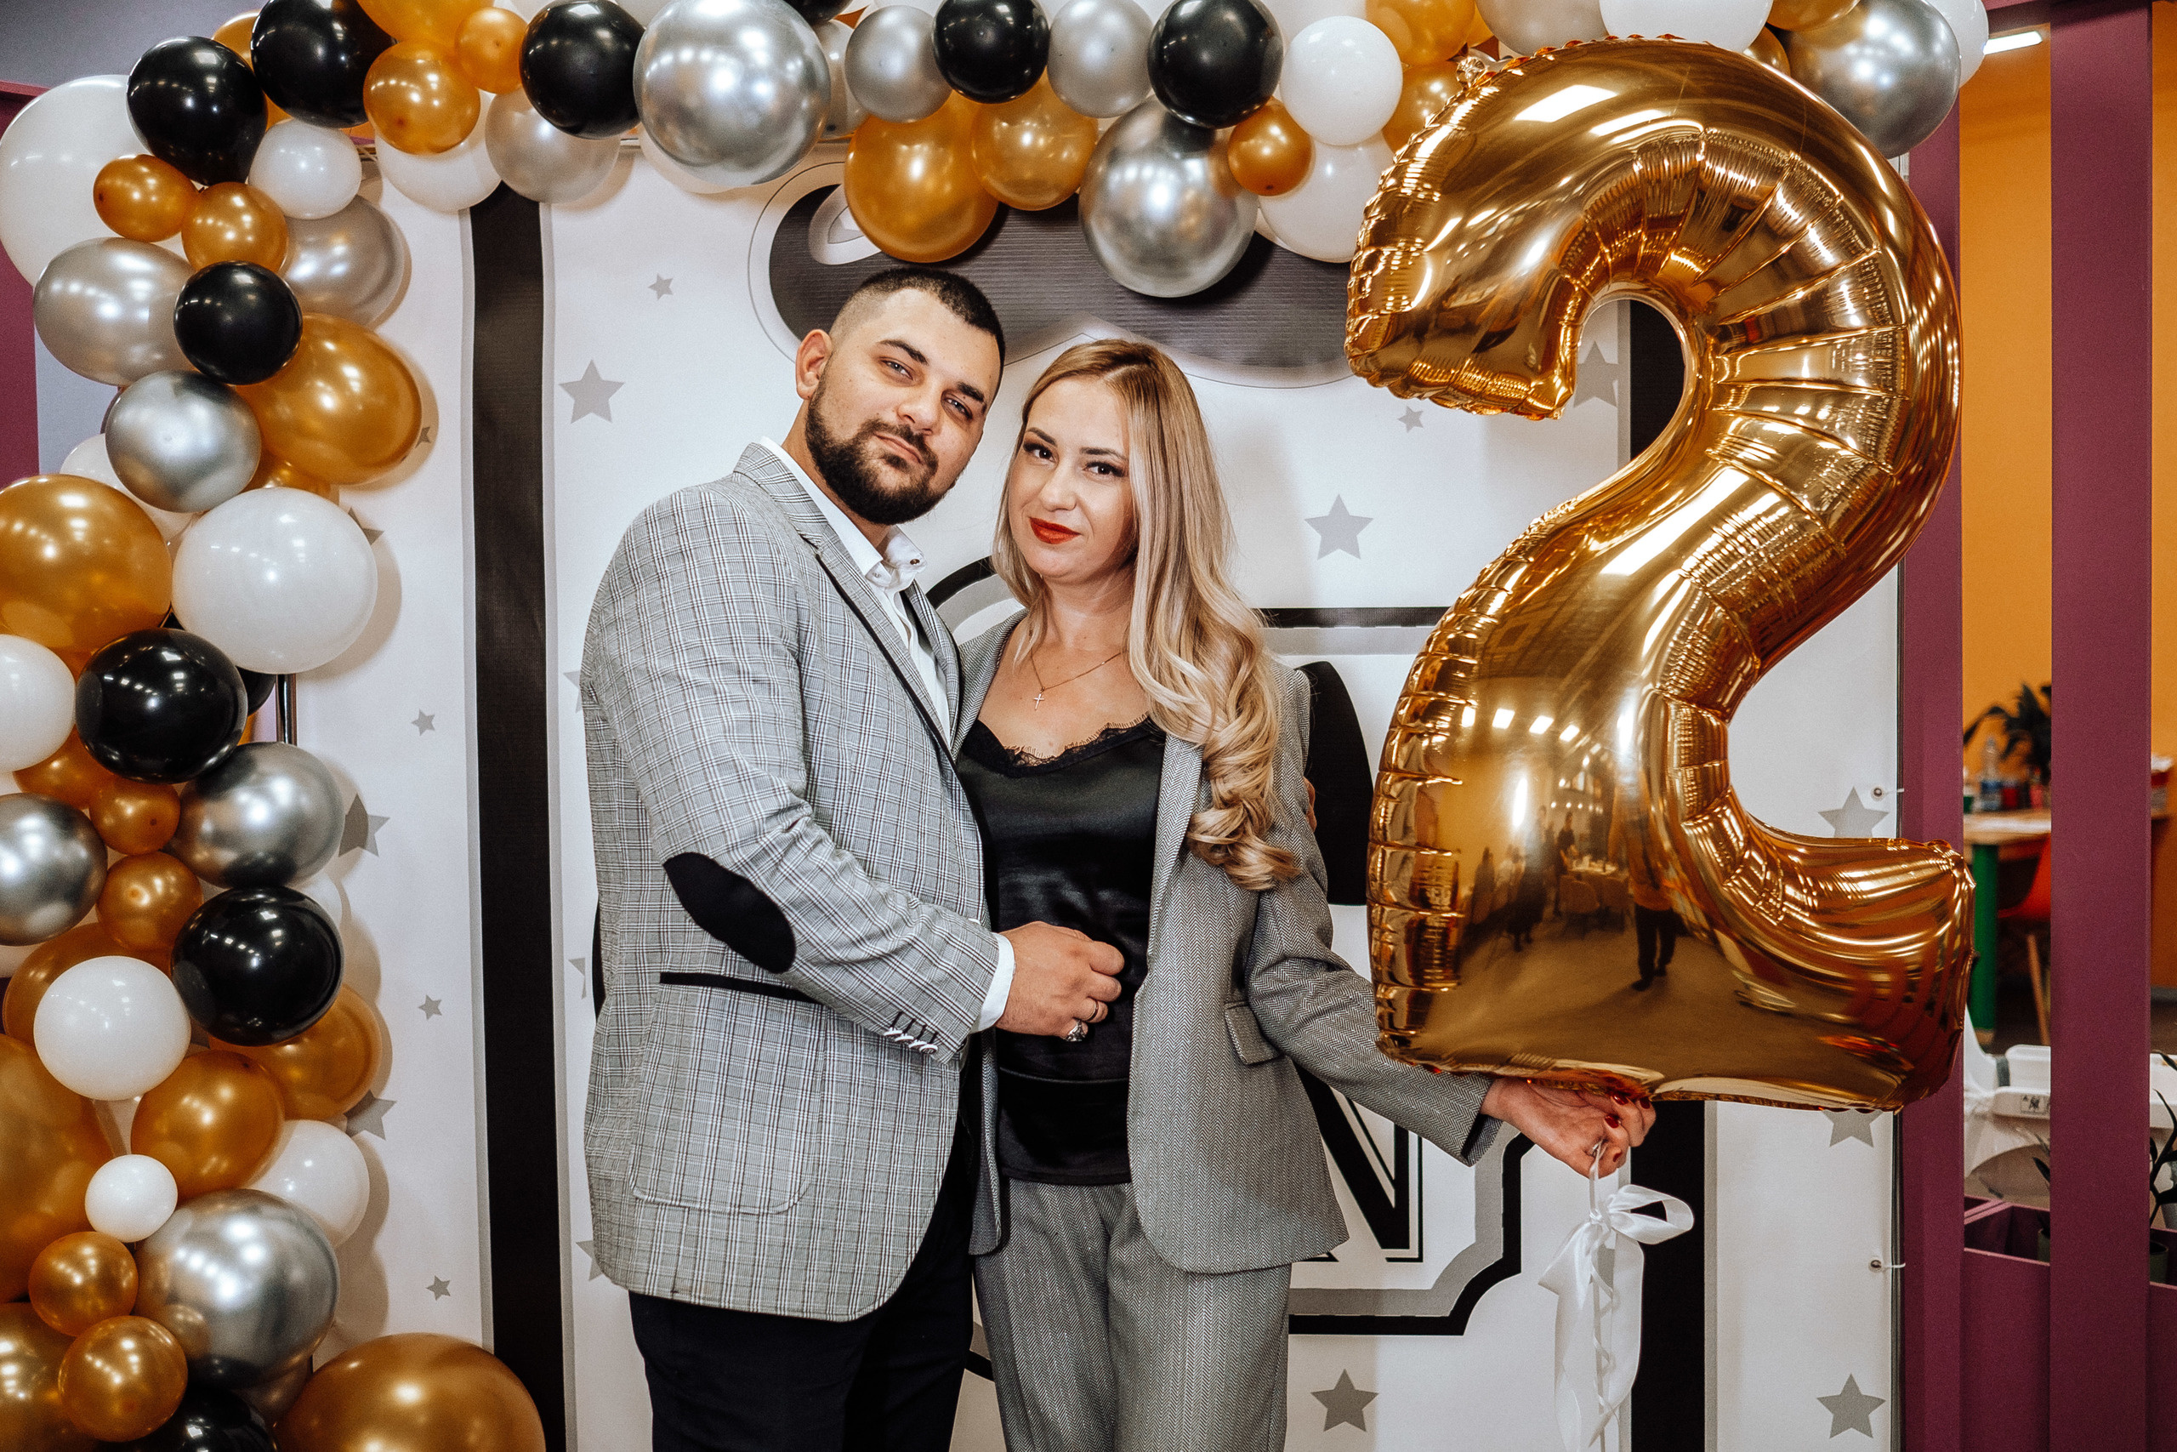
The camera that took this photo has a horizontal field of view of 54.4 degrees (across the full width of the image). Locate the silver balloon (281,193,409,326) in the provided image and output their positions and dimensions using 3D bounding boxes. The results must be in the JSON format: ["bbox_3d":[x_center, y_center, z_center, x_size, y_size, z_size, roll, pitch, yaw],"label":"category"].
[{"bbox_3d":[-0.905,-0.560,2.550,0.156,0.160,0.158,0,1,0],"label":"silver balloon"}]

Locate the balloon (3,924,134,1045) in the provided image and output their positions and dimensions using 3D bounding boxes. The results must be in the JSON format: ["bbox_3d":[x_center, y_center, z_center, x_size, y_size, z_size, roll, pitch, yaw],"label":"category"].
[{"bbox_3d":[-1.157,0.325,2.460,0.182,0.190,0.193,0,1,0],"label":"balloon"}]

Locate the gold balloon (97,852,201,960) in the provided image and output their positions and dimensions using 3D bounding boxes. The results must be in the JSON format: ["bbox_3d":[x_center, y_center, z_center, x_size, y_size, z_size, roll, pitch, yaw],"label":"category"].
[{"bbox_3d":[-1.091,0.204,2.460,0.114,0.120,0.123,0,1,0],"label":"gold balloon"}]

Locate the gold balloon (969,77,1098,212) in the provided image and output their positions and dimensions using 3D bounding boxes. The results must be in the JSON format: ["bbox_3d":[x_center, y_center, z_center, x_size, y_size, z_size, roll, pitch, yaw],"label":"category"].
[{"bbox_3d":[-0.066,-0.695,2.520,0.148,0.156,0.152,0,1,0],"label":"gold balloon"}]

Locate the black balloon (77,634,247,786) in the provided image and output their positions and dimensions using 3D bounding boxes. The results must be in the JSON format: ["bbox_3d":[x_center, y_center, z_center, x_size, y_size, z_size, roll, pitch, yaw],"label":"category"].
[{"bbox_3d":[-0.998,-0.020,2.280,0.170,0.172,0.181,-1,2,-24],"label":"black balloon"}]

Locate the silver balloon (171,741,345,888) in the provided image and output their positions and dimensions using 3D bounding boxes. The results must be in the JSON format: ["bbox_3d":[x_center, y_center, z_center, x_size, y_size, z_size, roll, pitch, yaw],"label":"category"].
[{"bbox_3d":[-0.939,0.104,2.390,0.179,0.180,0.189,-1,2,-22],"label":"silver balloon"}]

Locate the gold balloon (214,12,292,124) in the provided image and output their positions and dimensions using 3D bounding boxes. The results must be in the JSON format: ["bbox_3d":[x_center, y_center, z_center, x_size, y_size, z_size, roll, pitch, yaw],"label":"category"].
[{"bbox_3d":[-0.936,-0.736,2.410,0.148,0.148,0.150,0,2,0],"label":"gold balloon"}]

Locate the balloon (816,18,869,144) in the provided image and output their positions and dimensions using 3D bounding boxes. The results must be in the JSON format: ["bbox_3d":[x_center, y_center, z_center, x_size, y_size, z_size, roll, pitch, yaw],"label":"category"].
[{"bbox_3d":[-0.308,-0.767,2.510,0.132,0.137,0.134,0,1,0],"label":"balloon"}]

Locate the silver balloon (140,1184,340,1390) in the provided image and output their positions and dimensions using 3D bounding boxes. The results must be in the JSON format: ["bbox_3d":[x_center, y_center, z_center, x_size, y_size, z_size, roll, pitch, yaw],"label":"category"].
[{"bbox_3d":[-0.972,0.643,2.420,0.213,0.231,0.236,0,1,0],"label":"silver balloon"}]

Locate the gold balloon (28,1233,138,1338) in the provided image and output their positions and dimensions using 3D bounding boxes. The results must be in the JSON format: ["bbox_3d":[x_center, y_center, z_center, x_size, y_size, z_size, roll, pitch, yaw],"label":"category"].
[{"bbox_3d":[-1.026,0.571,2.160,0.102,0.103,0.109,-2,2,-26],"label":"gold balloon"}]

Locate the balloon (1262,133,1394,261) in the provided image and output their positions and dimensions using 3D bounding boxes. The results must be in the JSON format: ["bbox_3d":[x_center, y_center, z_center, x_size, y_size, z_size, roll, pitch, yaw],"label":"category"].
[{"bbox_3d":[0.291,-0.636,2.490,0.179,0.180,0.184,0,1,0],"label":"balloon"}]

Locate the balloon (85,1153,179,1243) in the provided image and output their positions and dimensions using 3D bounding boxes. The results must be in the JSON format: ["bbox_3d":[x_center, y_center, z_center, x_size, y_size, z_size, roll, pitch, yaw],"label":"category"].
[{"bbox_3d":[-0.989,0.488,2.190,0.089,0.090,0.094,-2,2,-25],"label":"balloon"}]

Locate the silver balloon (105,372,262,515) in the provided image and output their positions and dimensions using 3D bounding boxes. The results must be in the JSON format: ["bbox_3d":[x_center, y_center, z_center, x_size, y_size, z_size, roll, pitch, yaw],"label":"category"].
[{"bbox_3d":[-0.988,-0.309,2.310,0.157,0.158,0.166,-1,2,-23],"label":"silver balloon"}]

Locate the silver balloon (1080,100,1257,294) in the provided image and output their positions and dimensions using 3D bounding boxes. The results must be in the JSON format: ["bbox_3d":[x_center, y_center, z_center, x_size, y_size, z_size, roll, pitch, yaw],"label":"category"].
[{"bbox_3d":[0.095,-0.616,2.480,0.209,0.226,0.217,0,1,0],"label":"silver balloon"}]

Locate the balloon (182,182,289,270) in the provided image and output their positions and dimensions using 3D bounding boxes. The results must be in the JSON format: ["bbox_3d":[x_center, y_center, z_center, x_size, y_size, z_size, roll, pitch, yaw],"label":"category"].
[{"bbox_3d":[-0.975,-0.563,2.420,0.114,0.120,0.123,0,1,0],"label":"balloon"}]

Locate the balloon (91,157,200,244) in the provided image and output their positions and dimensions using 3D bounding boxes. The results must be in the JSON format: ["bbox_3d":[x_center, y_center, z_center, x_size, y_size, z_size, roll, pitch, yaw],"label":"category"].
[{"bbox_3d":[-1.016,-0.566,2.280,0.108,0.093,0.098,0,2,0],"label":"balloon"}]

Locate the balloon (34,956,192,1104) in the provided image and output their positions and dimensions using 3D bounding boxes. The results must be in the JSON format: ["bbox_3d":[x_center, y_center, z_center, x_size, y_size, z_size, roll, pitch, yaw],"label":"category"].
[{"bbox_3d":[-1.090,0.336,2.360,0.160,0.163,0.166,0,1,0],"label":"balloon"}]

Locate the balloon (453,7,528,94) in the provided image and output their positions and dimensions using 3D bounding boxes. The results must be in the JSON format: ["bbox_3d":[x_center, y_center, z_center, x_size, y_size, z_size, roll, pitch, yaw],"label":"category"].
[{"bbox_3d":[-0.685,-0.776,2.430,0.085,0.095,0.094,0,1,0],"label":"balloon"}]

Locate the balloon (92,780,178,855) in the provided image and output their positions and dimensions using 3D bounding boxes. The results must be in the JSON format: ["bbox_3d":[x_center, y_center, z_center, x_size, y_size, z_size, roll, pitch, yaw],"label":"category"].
[{"bbox_3d":[-1.090,0.104,2.420,0.096,0.091,0.098,0,1,0],"label":"balloon"}]

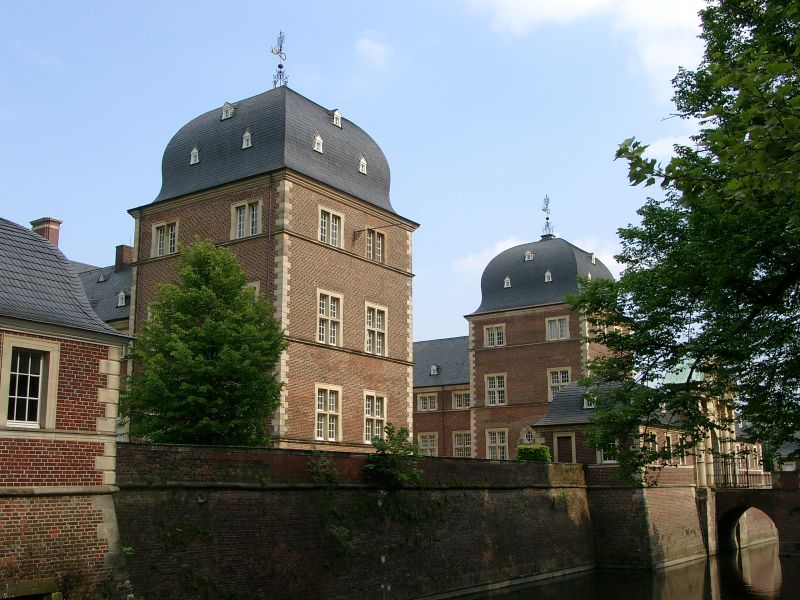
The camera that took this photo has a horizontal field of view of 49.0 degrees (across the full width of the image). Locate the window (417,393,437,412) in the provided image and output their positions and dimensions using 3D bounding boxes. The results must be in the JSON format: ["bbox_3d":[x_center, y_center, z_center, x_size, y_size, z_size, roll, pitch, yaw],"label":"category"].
[{"bbox_3d":[2.602,9.667,82.917,2.250,1.630,0.250,-9,-15,34],"label":"window"}]

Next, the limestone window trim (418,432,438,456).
[{"bbox_3d":[2.669,13.806,81.997,2.220,2.750,0.250,-9,-15,34],"label":"limestone window trim"}]

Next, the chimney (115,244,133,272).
[{"bbox_3d":[-18.083,-2.628,58.248,0.720,1.900,1.400,-9,-15,34],"label":"chimney"}]

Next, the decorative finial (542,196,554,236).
[{"bbox_3d":[14.282,-8.094,83.677,1.000,4.100,0.900,3,-13,-17],"label":"decorative finial"}]

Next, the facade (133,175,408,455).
[{"bbox_3d":[-7.041,2.714,49.420,11.400,15.000,11.400,-9,-15,34],"label":"facade"}]

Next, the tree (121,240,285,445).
[{"bbox_3d":[-7.207,2.249,32.779,6.200,9.300,6.200,0,-12,0],"label":"tree"}]

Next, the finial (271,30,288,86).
[{"bbox_3d":[-7.149,-14.540,53.138,1.050,3.900,0.950,3,-13,-17],"label":"finial"}]

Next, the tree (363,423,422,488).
[{"bbox_3d":[-0.250,5.207,29.237,1.500,2.200,1.900,-9,-15,34],"label":"tree"}]

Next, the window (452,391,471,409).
[{"bbox_3d":[5.817,9.183,80.763,2.250,1.630,0.250,-9,-15,34],"label":"window"}]

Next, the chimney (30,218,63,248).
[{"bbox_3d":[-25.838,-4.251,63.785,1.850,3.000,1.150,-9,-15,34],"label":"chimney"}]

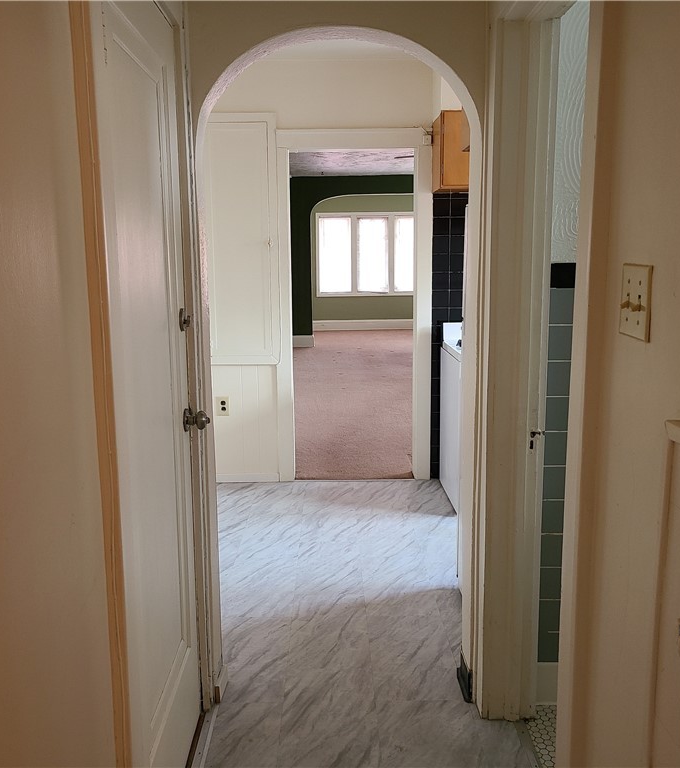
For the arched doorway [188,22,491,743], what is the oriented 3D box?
[{"bbox_3d":[-0.004,0.004,2.346,0.840,2.035,0.145,-1,10,0],"label":"arched doorway"}]

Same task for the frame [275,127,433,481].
[{"bbox_3d":[0.087,-0.450,4.718,0.933,2.141,0.125,-1,10,0],"label":"frame"}]

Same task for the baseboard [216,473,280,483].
[{"bbox_3d":[-0.621,0.591,4.842,0.484,0.058,0.018,-1,10,0],"label":"baseboard"}]

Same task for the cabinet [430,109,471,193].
[{"bbox_3d":[0.861,-1.306,4.356,0.630,0.410,0.365,-1,10,0],"label":"cabinet"}]

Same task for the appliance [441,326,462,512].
[{"bbox_3d":[0.973,0.169,4.444,0.680,1.000,0.680,-1,10,0],"label":"appliance"}]

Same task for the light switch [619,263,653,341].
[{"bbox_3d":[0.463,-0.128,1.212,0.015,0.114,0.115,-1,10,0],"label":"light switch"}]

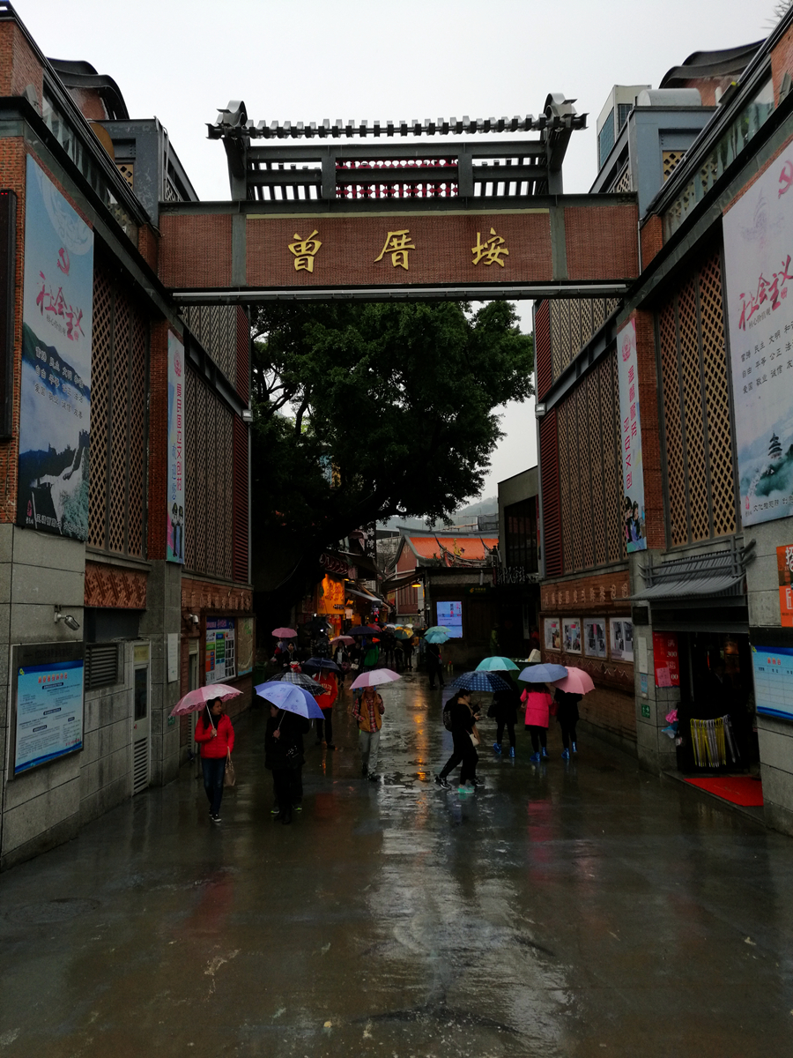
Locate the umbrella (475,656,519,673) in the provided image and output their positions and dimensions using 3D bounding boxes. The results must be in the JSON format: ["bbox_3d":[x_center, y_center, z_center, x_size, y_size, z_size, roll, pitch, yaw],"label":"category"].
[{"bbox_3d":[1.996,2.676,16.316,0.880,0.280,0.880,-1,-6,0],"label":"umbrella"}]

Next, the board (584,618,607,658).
[{"bbox_3d":[4.457,2.435,18.500,0.060,0.870,1.740,-1,-6,-3],"label":"board"}]

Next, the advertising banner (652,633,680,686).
[{"bbox_3d":[4.458,2.155,13.600,0.410,0.900,0.030,-1,-6,-2],"label":"advertising banner"}]

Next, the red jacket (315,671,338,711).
[{"bbox_3d":[-1.515,3.475,17.726,0.520,0.770,0.350,-1,-6,-6],"label":"red jacket"}]

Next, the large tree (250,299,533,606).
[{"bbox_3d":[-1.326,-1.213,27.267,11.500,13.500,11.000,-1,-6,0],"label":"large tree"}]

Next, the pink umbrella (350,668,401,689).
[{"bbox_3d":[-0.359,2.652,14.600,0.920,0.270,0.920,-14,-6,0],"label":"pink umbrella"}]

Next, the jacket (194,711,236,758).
[{"bbox_3d":[-2.549,2.914,11.581,0.540,0.600,0.340,0,-6,-7],"label":"jacket"}]

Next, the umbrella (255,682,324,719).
[{"bbox_3d":[-1.440,2.318,11.185,1.020,0.280,1.020,17,4,2],"label":"umbrella"}]

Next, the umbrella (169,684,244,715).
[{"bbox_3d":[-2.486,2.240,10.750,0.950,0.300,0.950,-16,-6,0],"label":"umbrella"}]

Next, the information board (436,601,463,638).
[{"bbox_3d":[2.694,4.648,42.032,1.270,1.800,0.120,-1,-6,0],"label":"information board"}]

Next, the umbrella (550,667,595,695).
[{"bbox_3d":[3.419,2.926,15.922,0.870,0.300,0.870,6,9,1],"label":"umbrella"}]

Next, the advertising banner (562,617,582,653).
[{"bbox_3d":[4.261,2.598,20.040,0.060,0.850,1.760,-1,-6,-3],"label":"advertising banner"}]

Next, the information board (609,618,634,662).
[{"bbox_3d":[4.594,2.239,16.700,0.060,0.870,1.740,-1,-6,-3],"label":"information board"}]

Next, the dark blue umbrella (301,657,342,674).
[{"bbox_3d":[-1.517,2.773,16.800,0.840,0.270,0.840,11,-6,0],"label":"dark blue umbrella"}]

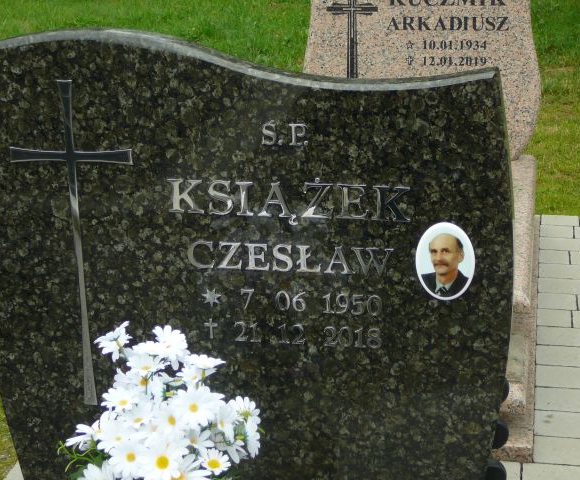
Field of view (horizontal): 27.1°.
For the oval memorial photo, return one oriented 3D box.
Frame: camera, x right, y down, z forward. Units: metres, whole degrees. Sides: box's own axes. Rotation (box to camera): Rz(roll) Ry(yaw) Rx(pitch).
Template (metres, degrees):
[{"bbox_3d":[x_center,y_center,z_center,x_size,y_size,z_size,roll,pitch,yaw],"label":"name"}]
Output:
[{"bbox_3d":[0.234,0.032,1.810,0.090,0.122,0.012,2,18,11],"label":"oval memorial photo"}]

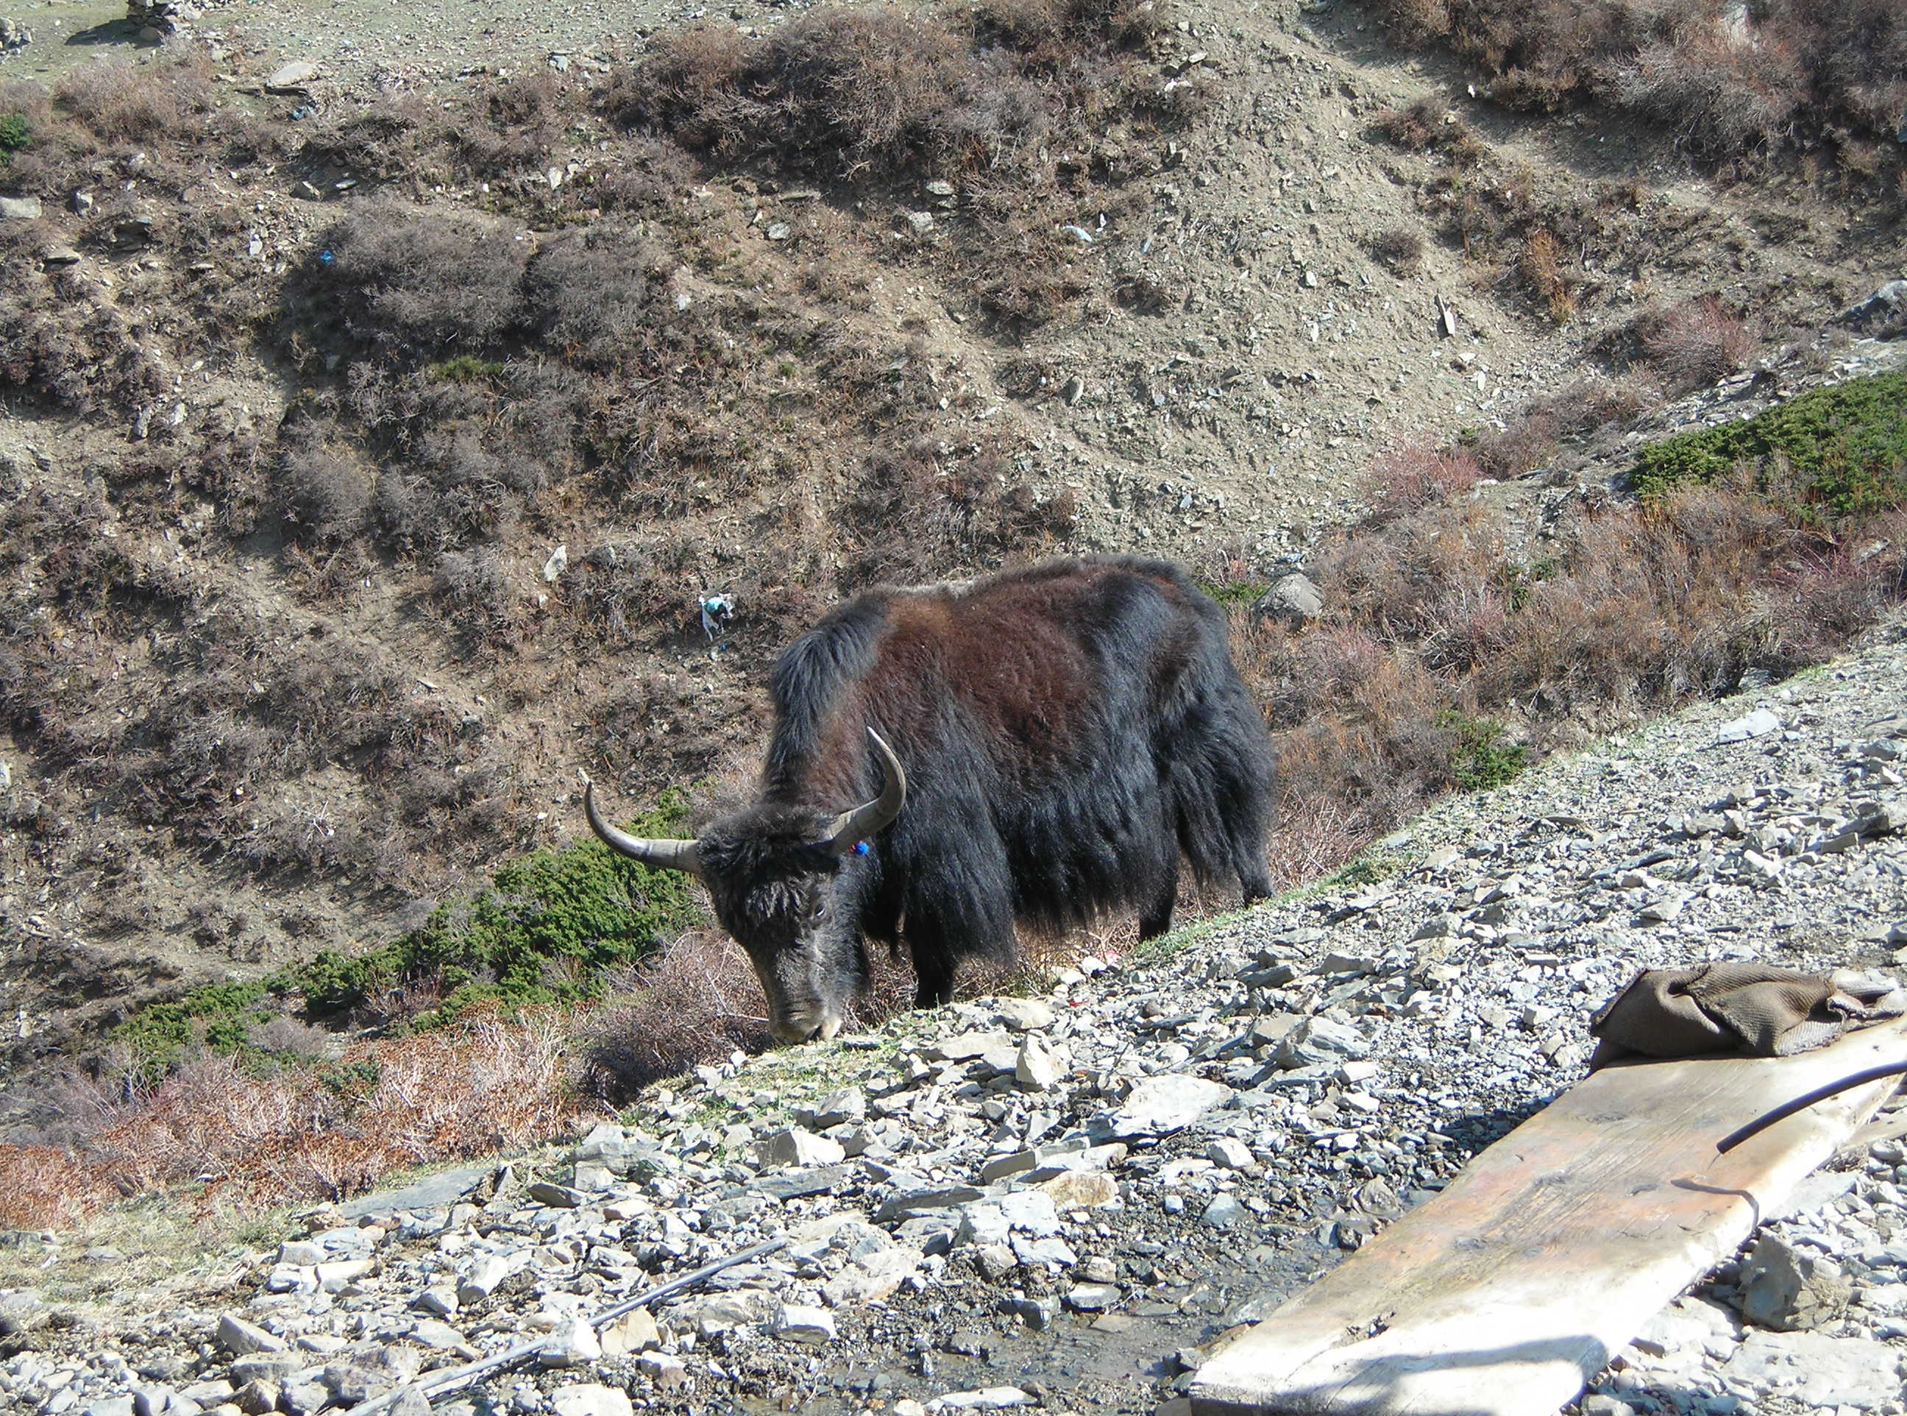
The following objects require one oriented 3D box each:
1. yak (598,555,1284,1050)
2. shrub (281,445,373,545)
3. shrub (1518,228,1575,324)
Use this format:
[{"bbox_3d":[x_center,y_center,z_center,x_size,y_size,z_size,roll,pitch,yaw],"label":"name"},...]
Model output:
[{"bbox_3d":[-0.067,0.260,14.400,1.950,1.360,0.920,-8,14,-36],"label":"yak"},{"bbox_3d":[-3.600,-1.220,28.500,0.540,0.520,0.520,0,11,0],"label":"shrub"},{"bbox_3d":[3.890,-2.830,32.500,0.380,0.600,0.380,0,11,0],"label":"shrub"}]

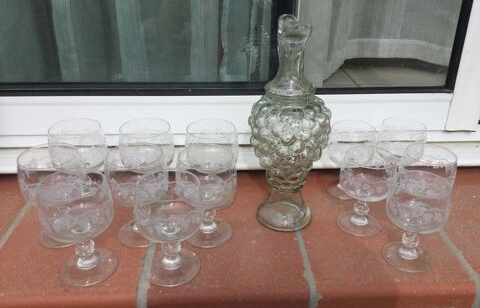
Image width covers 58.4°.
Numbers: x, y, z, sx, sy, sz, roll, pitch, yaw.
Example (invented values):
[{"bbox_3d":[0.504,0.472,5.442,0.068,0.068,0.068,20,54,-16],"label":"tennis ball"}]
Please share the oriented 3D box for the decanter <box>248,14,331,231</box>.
[{"bbox_3d":[0.072,-0.041,0.627,0.120,0.309,0.120,8,27,16],"label":"decanter"}]

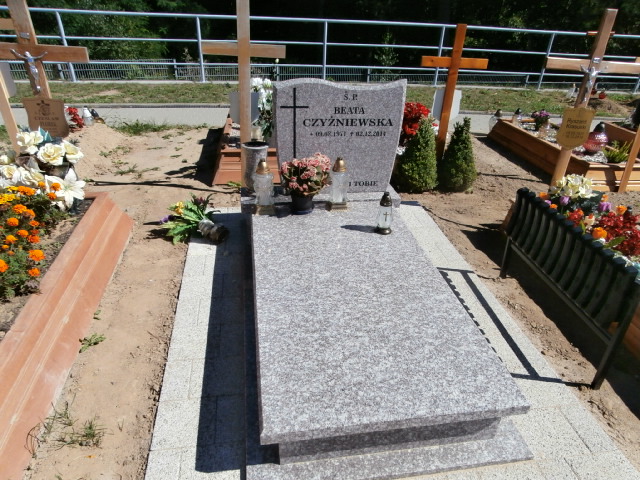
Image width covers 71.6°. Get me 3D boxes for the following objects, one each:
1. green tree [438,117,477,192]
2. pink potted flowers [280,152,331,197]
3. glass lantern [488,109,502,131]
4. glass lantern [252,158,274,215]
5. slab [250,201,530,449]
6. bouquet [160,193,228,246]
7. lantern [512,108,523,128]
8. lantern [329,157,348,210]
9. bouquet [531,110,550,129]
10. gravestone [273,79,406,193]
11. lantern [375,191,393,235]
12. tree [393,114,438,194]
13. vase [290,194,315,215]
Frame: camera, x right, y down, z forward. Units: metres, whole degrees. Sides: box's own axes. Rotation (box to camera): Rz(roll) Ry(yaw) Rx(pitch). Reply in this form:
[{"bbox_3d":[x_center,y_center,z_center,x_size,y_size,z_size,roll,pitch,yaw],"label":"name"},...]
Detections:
[{"bbox_3d":[1.140,-0.679,3.528,0.310,0.560,0.310,-3,31,-9],"label":"green tree"},{"bbox_3d":[-0.093,-0.370,2.545,0.290,0.250,0.260,-3,31,-9],"label":"pink potted flowers"},{"bbox_3d":[1.998,-1.336,4.999,0.150,0.265,0.150,-3,31,-9],"label":"glass lantern"},{"bbox_3d":[-0.303,-0.293,2.424,0.122,0.306,0.122,-2,30,-9],"label":"glass lantern"},{"bbox_3d":[0.141,0.193,2.095,0.880,0.046,1.585,-3,31,-9],"label":"slab"},{"bbox_3d":[-0.710,-0.128,2.696,0.395,0.202,0.353,20,34,27],"label":"bouquet"},{"bbox_3d":[2.032,-1.246,4.534,0.100,0.185,0.100,-3,31,-9],"label":"lantern"},{"bbox_3d":[0.109,-0.322,2.514,0.116,0.301,0.116,-2,30,-9],"label":"lantern"},{"bbox_3d":[2.239,-1.211,4.484,0.175,0.180,0.170,-3,31,-9],"label":"bouquet"},{"bbox_3d":[0.101,-0.607,2.646,0.739,0.664,0.101,-2,30,-9],"label":"gravestone"},{"bbox_3d":[0.344,-0.141,2.292,0.091,0.228,0.091,-2,30,-9],"label":"lantern"},{"bbox_3d":[0.779,-0.675,3.423,0.344,0.563,0.344,-2,30,-9],"label":"tree"},{"bbox_3d":[-0.100,-0.226,2.630,0.130,0.115,0.130,-3,31,-9],"label":"vase"}]

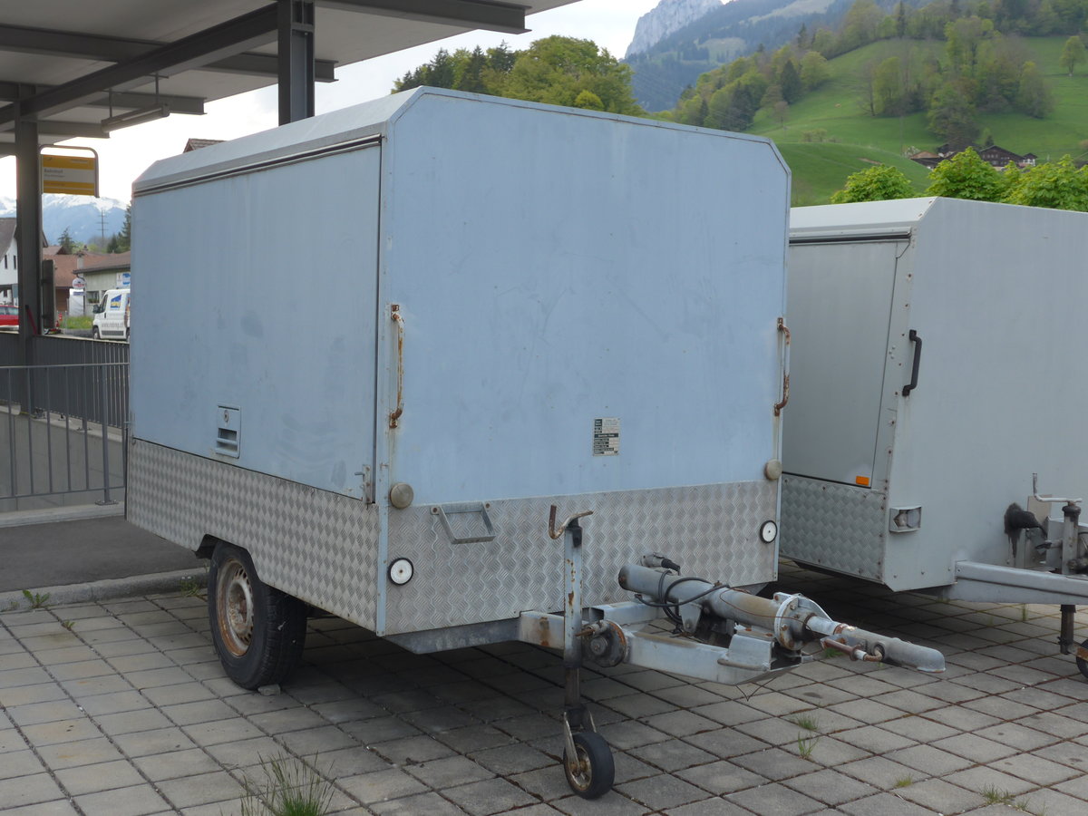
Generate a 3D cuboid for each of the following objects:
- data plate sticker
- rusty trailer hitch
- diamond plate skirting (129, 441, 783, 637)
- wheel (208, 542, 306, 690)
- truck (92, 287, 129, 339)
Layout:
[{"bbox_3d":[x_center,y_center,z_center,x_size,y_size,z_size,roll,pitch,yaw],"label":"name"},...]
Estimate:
[{"bbox_3d":[0.227,0.103,4.628,0.120,0.136,0.003,-1,5,-35],"label":"data plate sticker"},{"bbox_3d":[0.599,0.815,4.026,0.770,0.900,1.510,-1,5,-35],"label":"rusty trailer hitch"},{"bbox_3d":[-0.532,0.421,5.703,1.790,0.409,2.579,-1,5,-35],"label":"diamond plate skirting"},{"bbox_3d":[-1.177,0.810,5.265,0.185,0.655,0.655,-1,5,-35],"label":"wheel"},{"bbox_3d":[-16.550,-3.750,52.400,2.050,2.270,5.200,-3,6,-44],"label":"truck"}]

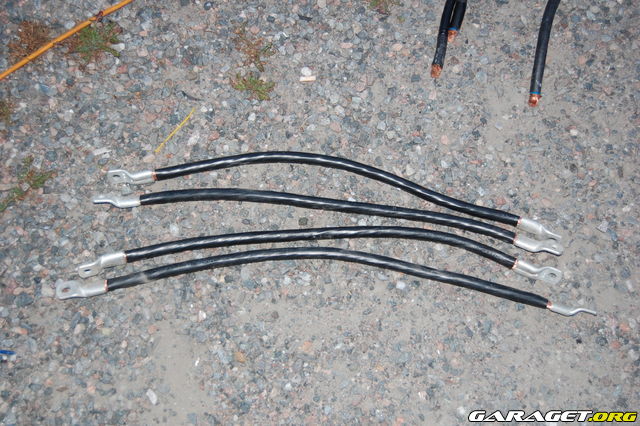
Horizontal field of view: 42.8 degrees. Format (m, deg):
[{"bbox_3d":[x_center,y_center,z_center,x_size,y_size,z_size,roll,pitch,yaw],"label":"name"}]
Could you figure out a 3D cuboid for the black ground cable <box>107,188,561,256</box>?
[{"bbox_3d":[0.009,0.001,1.129,0.649,0.019,0.051,6,64,3],"label":"black ground cable"}]

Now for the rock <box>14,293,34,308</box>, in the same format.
[{"bbox_3d":[-0.390,0.116,1.079,0.026,0.011,0.019,0,64,0],"label":"rock"}]

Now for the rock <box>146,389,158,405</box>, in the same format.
[{"bbox_3d":[-0.210,0.230,1.024,0.012,0.009,0.021,-23,66,-11],"label":"rock"}]

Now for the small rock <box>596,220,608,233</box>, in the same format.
[{"bbox_3d":[0.390,0.019,1.127,0.017,0.009,0.015,0,64,0],"label":"small rock"}]

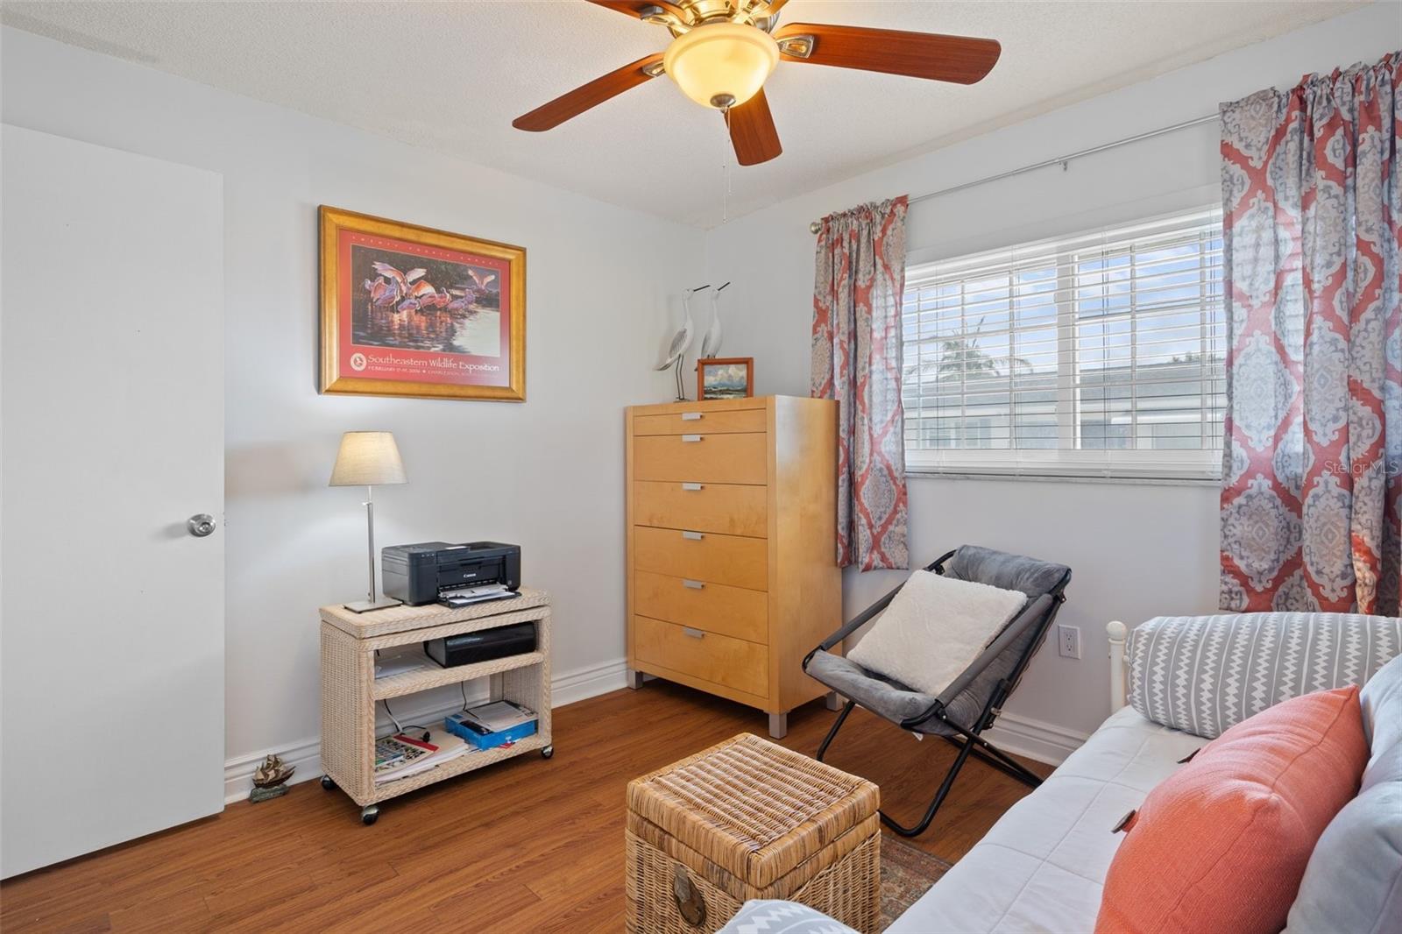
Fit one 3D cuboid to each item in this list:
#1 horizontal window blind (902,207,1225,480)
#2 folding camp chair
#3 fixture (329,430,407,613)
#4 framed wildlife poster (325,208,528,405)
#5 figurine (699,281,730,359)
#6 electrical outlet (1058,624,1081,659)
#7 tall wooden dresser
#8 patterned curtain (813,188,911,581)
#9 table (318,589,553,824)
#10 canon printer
[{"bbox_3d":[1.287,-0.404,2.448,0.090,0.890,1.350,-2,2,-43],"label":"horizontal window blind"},{"bbox_3d":[0.849,0.719,2.381,0.740,0.790,0.580,-1,2,-20],"label":"folding camp chair"},{"bbox_3d":[-1.148,0.179,2.292,0.240,0.610,0.240,-2,2,-43],"label":"fixture"},{"bbox_3d":[-1.048,-0.600,2.599,0.800,0.670,0.030,-2,2,-43],"label":"framed wildlife poster"},{"bbox_3d":[0.056,-0.593,3.227,0.100,0.570,0.220,-1,2,-38],"label":"figurine"},{"bbox_3d":[1.339,0.638,2.401,0.012,0.116,0.071,-2,2,-43],"label":"electrical outlet"},{"bbox_3d":[0.132,0.399,3.144,0.931,1.391,0.466,1,2,44],"label":"tall wooden dresser"},{"bbox_3d":[0.700,-0.337,2.962,0.100,1.610,0.510,-2,2,-43],"label":"patterned curtain"},{"bbox_3d":[-0.942,0.799,2.404,0.395,0.636,0.685,1,2,44],"label":"table"},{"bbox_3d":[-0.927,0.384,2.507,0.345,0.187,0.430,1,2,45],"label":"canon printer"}]

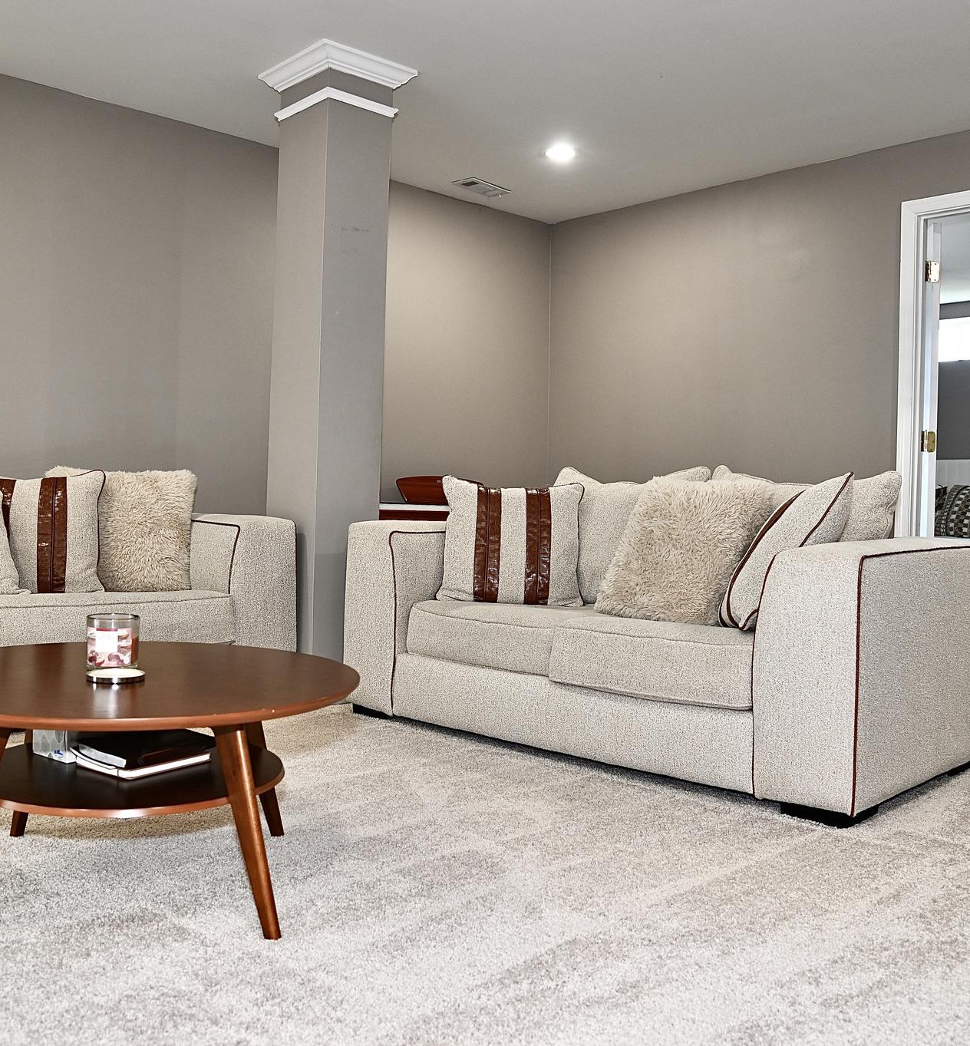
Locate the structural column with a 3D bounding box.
[{"bbox_3d":[-0.592,-0.531,4.015,0.435,2.351,0.435,0,2,-43],"label":"structural column"}]

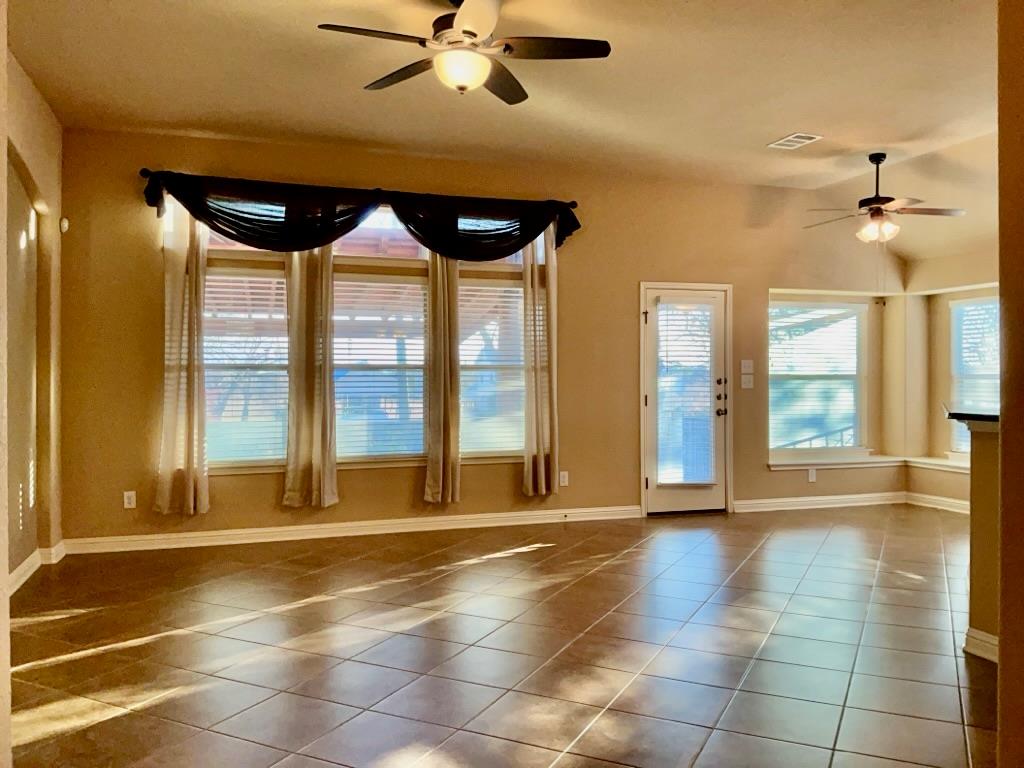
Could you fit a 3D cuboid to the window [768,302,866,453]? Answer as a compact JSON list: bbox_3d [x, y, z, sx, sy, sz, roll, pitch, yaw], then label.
[{"bbox_3d":[3.067,-0.077,8.027,1.152,1.497,0.090,0,0,-18],"label":"window"}]

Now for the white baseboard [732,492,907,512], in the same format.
[{"bbox_3d":[2.995,1.110,7.656,1.990,0.108,0.025,0,0,-18],"label":"white baseboard"}]

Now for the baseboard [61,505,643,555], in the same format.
[{"bbox_3d":[-1.011,1.151,6.426,4.600,0.110,0.025,0,0,-18],"label":"baseboard"}]

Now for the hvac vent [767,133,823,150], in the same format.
[{"bbox_3d":[2.189,-1.871,6.183,0.250,0.025,0.340,0,0,-18],"label":"hvac vent"}]

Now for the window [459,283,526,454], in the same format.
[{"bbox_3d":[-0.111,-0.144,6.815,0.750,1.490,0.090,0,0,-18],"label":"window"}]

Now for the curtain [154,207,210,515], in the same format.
[{"bbox_3d":[-2.432,-0.228,5.886,0.380,2.355,0.120,0,0,-18],"label":"curtain"}]

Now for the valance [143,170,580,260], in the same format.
[{"bbox_3d":[-1.052,-1.284,6.338,3.455,0.560,0.160,0,0,-18],"label":"valance"}]

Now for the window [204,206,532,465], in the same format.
[{"bbox_3d":[-1.101,-0.431,6.477,2.900,2.105,0.110,0,0,-18],"label":"window"}]

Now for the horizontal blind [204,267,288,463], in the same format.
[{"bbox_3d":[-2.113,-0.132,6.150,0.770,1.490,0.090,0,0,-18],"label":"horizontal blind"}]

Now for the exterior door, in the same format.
[{"bbox_3d":[1.589,0.155,7.326,0.865,2.070,0.070,0,0,-18],"label":"exterior door"}]

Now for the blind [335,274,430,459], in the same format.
[{"bbox_3d":[-1.090,-0.138,6.490,0.865,1.490,0.090,0,0,-18],"label":"blind"}]

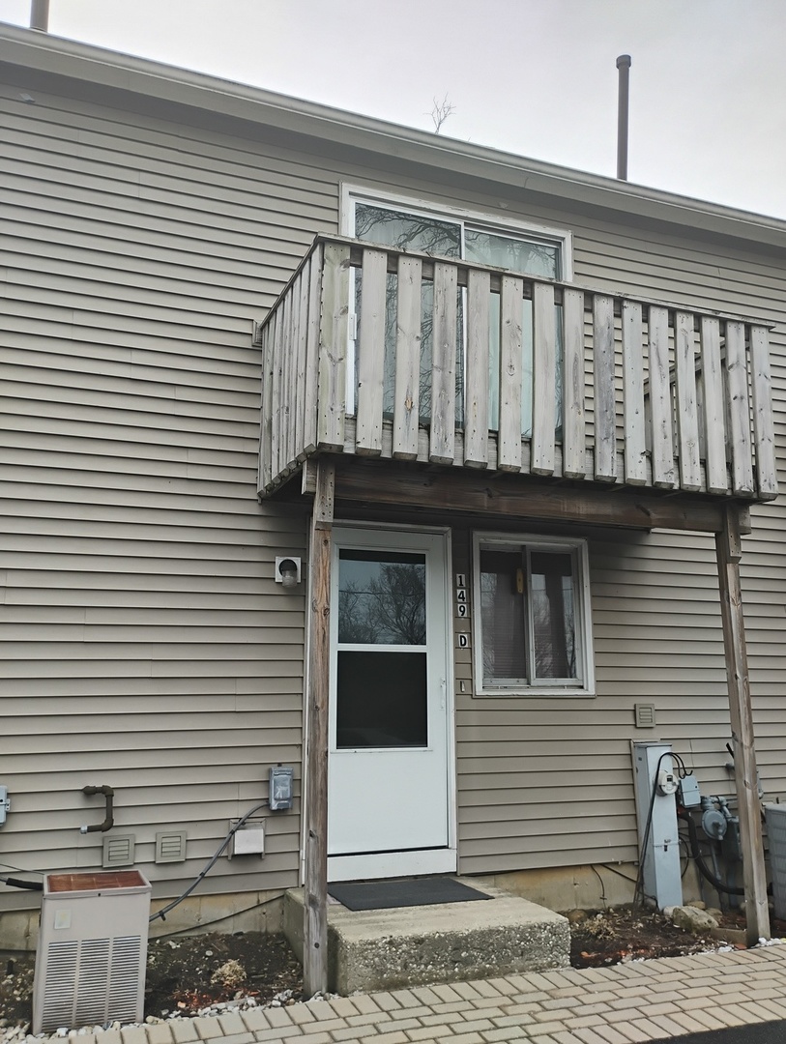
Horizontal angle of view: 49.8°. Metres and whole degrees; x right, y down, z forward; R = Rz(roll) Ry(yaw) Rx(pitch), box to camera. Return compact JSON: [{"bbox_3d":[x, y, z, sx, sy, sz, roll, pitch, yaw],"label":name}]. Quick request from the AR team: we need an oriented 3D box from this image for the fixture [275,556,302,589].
[{"bbox_3d":[-0.646,0.310,5.282,0.162,0.195,0.125,4,-11,-21],"label":"fixture"}]

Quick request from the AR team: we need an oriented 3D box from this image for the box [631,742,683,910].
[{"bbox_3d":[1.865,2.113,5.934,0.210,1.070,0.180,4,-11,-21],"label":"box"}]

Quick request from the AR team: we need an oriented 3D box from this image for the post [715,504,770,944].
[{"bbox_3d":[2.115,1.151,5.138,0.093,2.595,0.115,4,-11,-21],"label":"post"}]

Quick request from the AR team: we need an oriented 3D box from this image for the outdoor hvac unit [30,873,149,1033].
[{"bbox_3d":[-1.352,1.901,3.803,0.450,0.560,0.410,4,-11,-21],"label":"outdoor hvac unit"}]

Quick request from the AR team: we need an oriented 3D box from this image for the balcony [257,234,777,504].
[{"bbox_3d":[0.788,-0.708,5.407,3.025,1.180,1.300,4,-11,-21],"label":"balcony"}]

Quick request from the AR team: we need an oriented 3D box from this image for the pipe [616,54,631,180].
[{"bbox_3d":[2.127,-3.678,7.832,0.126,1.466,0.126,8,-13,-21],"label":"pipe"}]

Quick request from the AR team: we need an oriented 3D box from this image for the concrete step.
[{"bbox_3d":[0.144,2.230,4.680,1.245,0.225,1.160,4,-11,-21],"label":"concrete step"}]

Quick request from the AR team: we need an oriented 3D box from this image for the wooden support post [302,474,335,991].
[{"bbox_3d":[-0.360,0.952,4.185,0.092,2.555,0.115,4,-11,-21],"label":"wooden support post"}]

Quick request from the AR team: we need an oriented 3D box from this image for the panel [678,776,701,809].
[{"bbox_3d":[2.133,1.955,6.120,0.145,0.195,0.080,4,-11,-21],"label":"panel"}]

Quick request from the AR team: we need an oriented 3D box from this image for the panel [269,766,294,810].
[{"bbox_3d":[-0.671,1.587,5.050,0.135,0.245,0.090,4,-11,-21],"label":"panel"}]

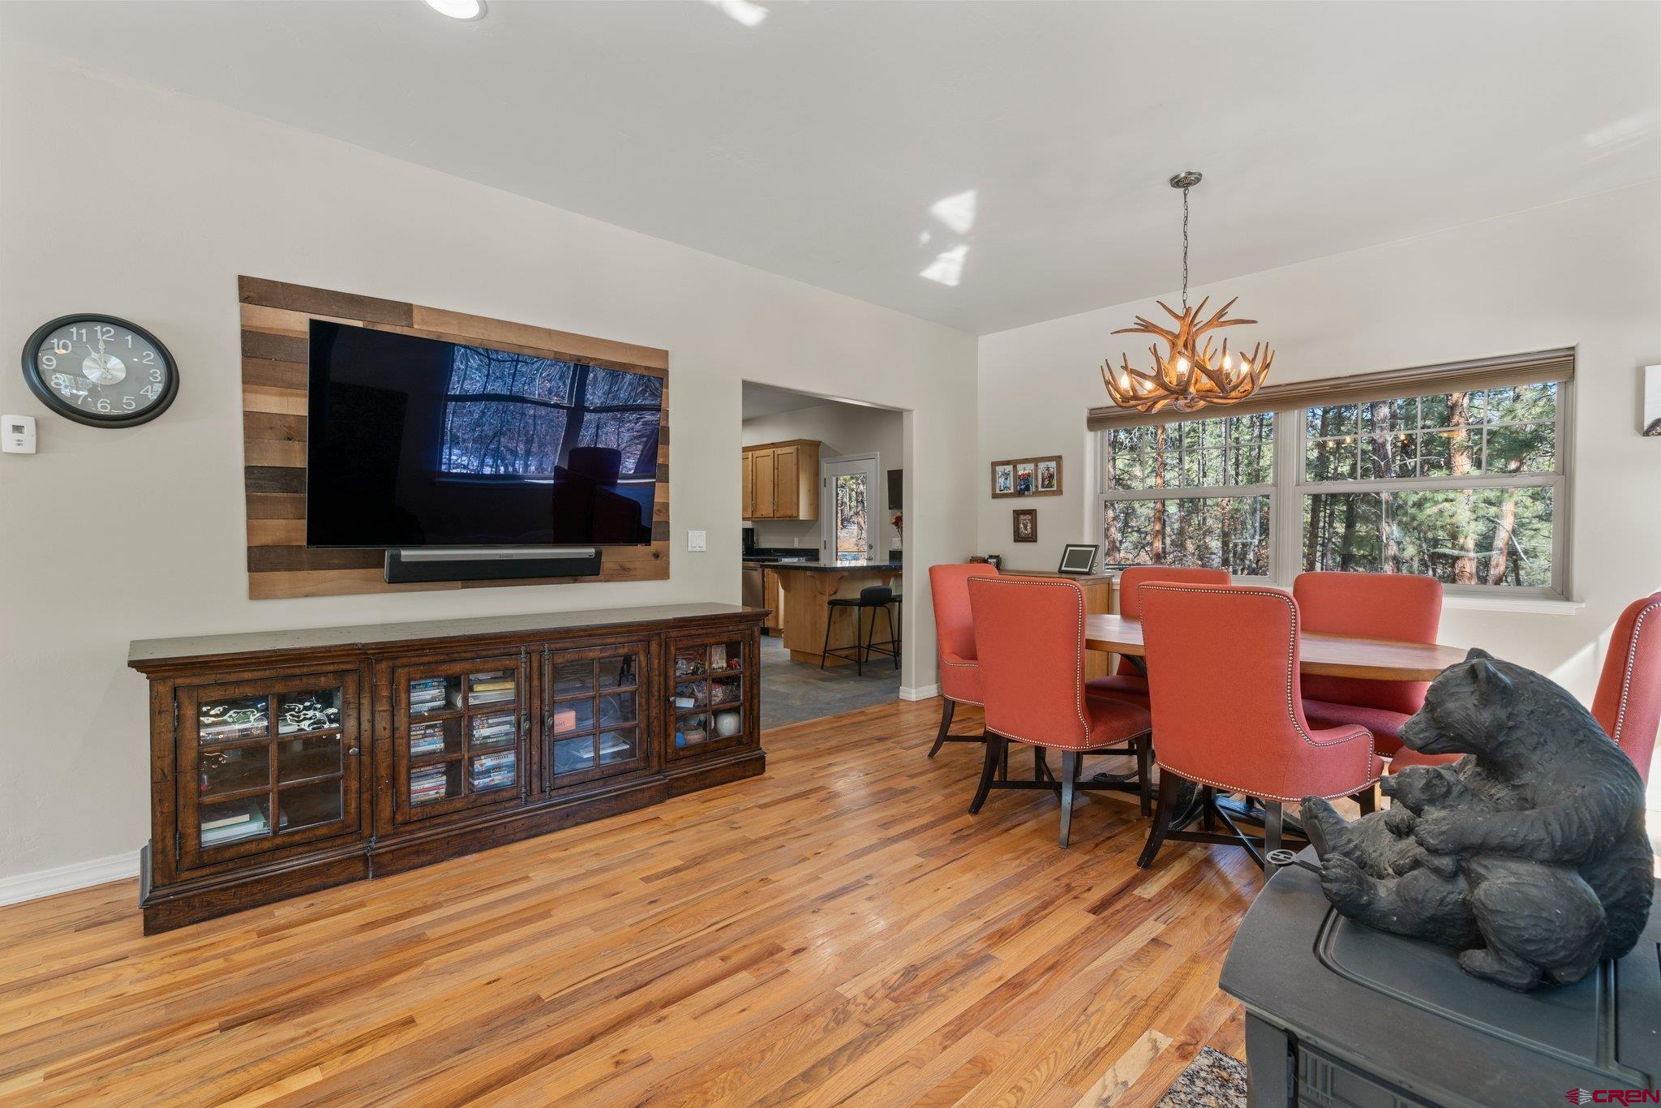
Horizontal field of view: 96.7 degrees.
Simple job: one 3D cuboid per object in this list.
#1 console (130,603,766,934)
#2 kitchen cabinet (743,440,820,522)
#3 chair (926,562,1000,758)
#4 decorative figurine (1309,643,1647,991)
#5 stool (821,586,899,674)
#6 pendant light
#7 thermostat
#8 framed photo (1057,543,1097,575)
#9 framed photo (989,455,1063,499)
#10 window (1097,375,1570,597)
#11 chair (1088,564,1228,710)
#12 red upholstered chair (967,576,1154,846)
[{"bbox_3d":[-1.332,0.703,3.118,2.339,0.828,0.572,-1,2,-41],"label":"console"},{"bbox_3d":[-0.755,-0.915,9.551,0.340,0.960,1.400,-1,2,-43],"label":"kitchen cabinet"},{"bbox_3d":[0.879,0.584,3.901,0.643,1.034,0.683,-1,2,-41],"label":"chair"},{"bbox_3d":[0.787,0.286,0.930,0.325,0.335,0.250,1,2,39],"label":"decorative figurine"},{"bbox_3d":[0.282,0.648,6.539,0.502,0.743,0.462,-1,2,-41],"label":"stool"},{"bbox_3d":[1.537,-1.111,3.207,0.743,0.994,0.743,-1,2,-41],"label":"pendant light"},{"bbox_3d":[-2.568,-0.375,2.338,0.073,0.117,0.030,-1,2,-43],"label":"thermostat"},{"bbox_3d":[1.630,0.035,4.843,0.040,0.201,0.229,27,-16,-38],"label":"framed photo"},{"bbox_3d":[1.413,-0.547,5.345,0.025,0.276,0.602,-1,2,-41],"label":"framed photo"},{"bbox_3d":[2.647,-0.389,4.272,0.100,1.130,2.340,-1,2,-43],"label":"window"},{"bbox_3d":[1.584,0.592,3.703,0.673,1.034,0.592,-1,2,-41],"label":"chair"},{"bbox_3d":[0.974,0.606,3.172,0.683,1.034,0.582,-1,2,-41],"label":"red upholstered chair"}]

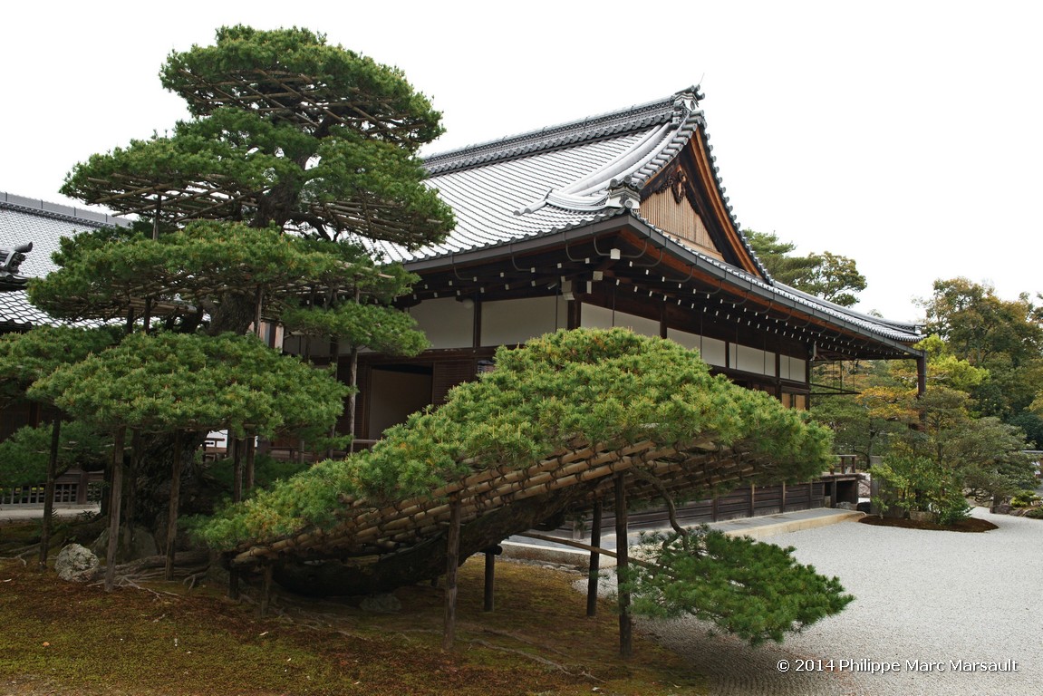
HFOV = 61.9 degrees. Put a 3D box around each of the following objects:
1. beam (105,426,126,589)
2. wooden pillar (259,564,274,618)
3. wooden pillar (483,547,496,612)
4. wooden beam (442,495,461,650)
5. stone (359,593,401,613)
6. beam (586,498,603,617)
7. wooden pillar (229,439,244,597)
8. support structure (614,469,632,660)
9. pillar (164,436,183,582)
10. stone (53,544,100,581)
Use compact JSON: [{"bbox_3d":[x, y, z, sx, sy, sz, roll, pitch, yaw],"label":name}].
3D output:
[{"bbox_3d":[-4.014,1.580,8.613,0.084,1.600,0.084,4,-7,-24],"label":"beam"},{"bbox_3d":[-2.185,2.080,7.467,0.069,0.453,0.069,1,-6,0],"label":"wooden pillar"},{"bbox_3d":[-0.291,2.136,8.033,0.086,0.570,0.086,1,-6,0],"label":"wooden pillar"},{"bbox_3d":[-0.522,1.699,6.619,0.083,1.143,0.083,2,-6,0],"label":"wooden beam"},{"bbox_3d":[-1.289,2.322,7.927,0.380,0.184,0.280,2,-6,0],"label":"stone"},{"bbox_3d":[0.674,1.908,7.973,0.080,1.071,0.080,4,-6,0],"label":"beam"},{"bbox_3d":[-2.703,1.579,8.259,0.078,1.576,0.078,-1,-6,0],"label":"wooden pillar"},{"bbox_3d":[0.762,1.628,6.537,0.085,1.349,0.085,-1,-6,0],"label":"support structure"},{"bbox_3d":[-3.649,1.631,9.150,0.089,1.593,0.089,0,-6,0],"label":"pillar"},{"bbox_3d":[-4.615,2.232,9.017,0.451,0.383,0.360,2,-6,0],"label":"stone"}]

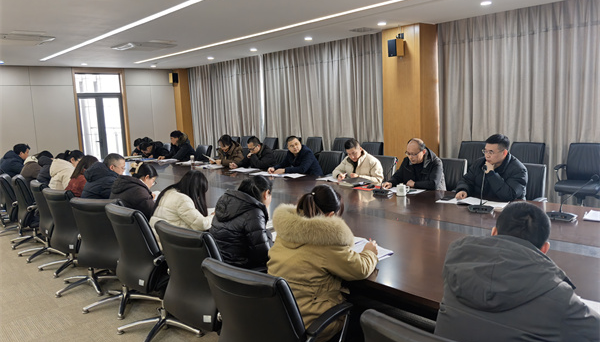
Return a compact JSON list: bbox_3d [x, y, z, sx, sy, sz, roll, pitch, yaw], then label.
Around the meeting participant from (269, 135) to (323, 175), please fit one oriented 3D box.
[{"bbox_3d":[0.049,0.165,6.023,0.720,1.240,0.570,-8,9,-35],"label":"meeting participant"}]

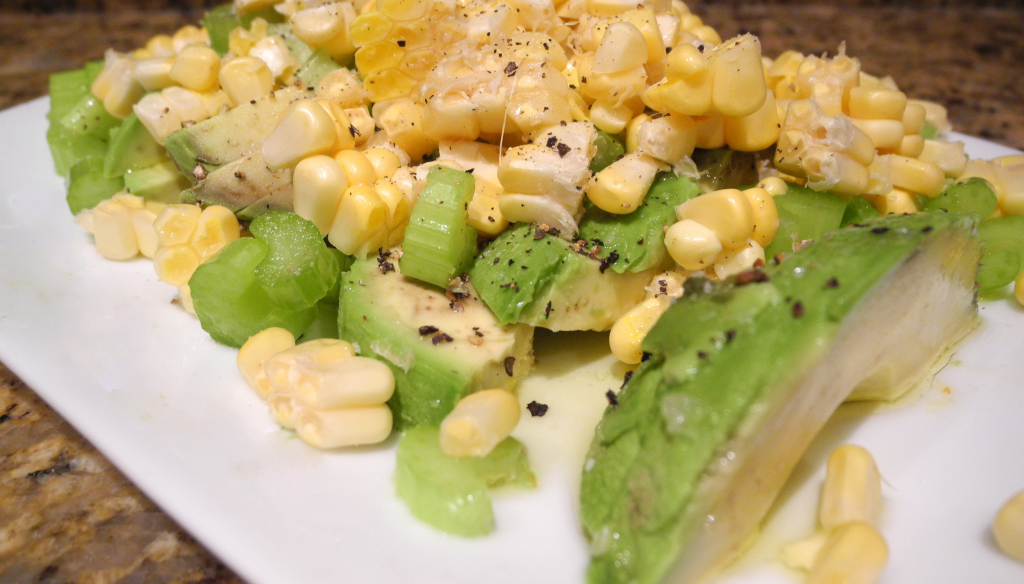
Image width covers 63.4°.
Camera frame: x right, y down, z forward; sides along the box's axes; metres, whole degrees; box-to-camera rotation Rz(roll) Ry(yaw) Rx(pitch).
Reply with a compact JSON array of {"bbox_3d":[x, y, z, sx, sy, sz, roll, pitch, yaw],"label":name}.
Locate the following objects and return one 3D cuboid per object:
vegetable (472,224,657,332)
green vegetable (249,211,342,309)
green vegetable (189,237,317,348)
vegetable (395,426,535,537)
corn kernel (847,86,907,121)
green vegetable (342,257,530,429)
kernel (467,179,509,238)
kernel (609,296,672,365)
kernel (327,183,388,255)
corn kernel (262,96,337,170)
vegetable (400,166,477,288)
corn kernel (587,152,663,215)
[{"bbox_3d":[0.006,-0.002,0.109,0.024,0.012,0.015,-5,40,-7],"label":"vegetable"},{"bbox_3d":[-0.033,-0.005,0.128,0.013,0.013,0.009,7,2,25],"label":"green vegetable"},{"bbox_3d":[-0.040,0.000,0.129,0.018,0.015,0.008,-10,10,29],"label":"green vegetable"},{"bbox_3d":[-0.007,0.028,0.121,0.019,0.006,0.015,-3,33,-4],"label":"vegetable"},{"bbox_3d":[0.064,-0.033,0.145,0.010,0.005,0.007,9,51,15],"label":"corn kernel"},{"bbox_3d":[-0.011,0.007,0.119,0.024,0.016,0.018,-21,39,-28],"label":"green vegetable"},{"bbox_3d":[-0.004,-0.012,0.113,0.007,0.005,0.009,-3,70,-20],"label":"kernel"},{"bbox_3d":[0.020,0.006,0.126,0.006,0.006,0.011,23,65,34],"label":"kernel"},{"bbox_3d":[-0.029,-0.013,0.154,0.009,0.012,0.008,-2,35,-22],"label":"kernel"},{"bbox_3d":[-0.036,-0.027,0.140,0.009,0.013,0.006,24,25,-25],"label":"corn kernel"},{"bbox_3d":[-0.013,-0.011,0.147,0.011,0.020,0.009,20,33,10],"label":"vegetable"},{"bbox_3d":[0.022,-0.021,0.163,0.013,0.008,0.008,-25,40,-33],"label":"corn kernel"}]

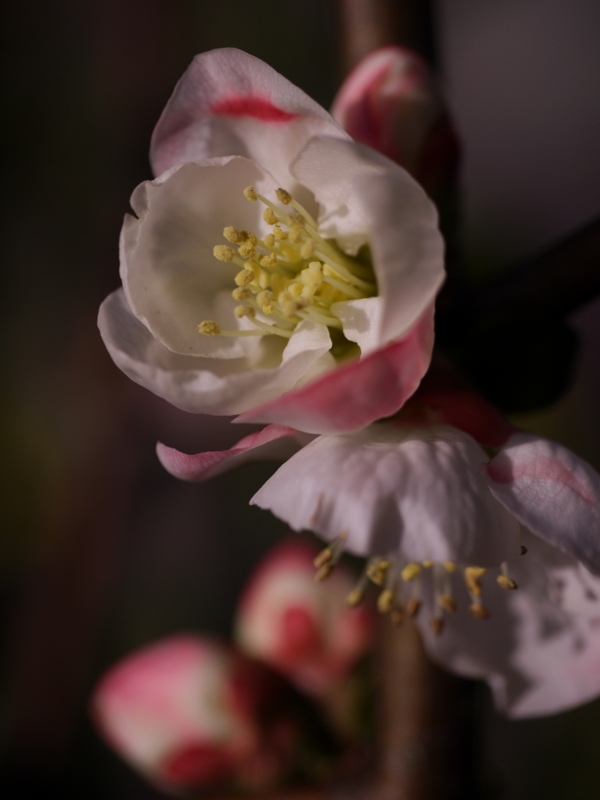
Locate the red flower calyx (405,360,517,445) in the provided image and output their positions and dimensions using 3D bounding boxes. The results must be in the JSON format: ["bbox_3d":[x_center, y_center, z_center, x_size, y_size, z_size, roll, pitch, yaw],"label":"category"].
[{"bbox_3d":[0.018,0.001,0.238,0.012,0.009,0.006,5,6,-10],"label":"red flower calyx"}]

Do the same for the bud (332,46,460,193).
[{"bbox_3d":[0.011,-0.033,0.245,0.013,0.018,0.013,-16,15,3],"label":"bud"}]

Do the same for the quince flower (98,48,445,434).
[{"bbox_3d":[-0.003,-0.017,0.222,0.034,0.038,0.026,-9,-7,24],"label":"quince flower"}]

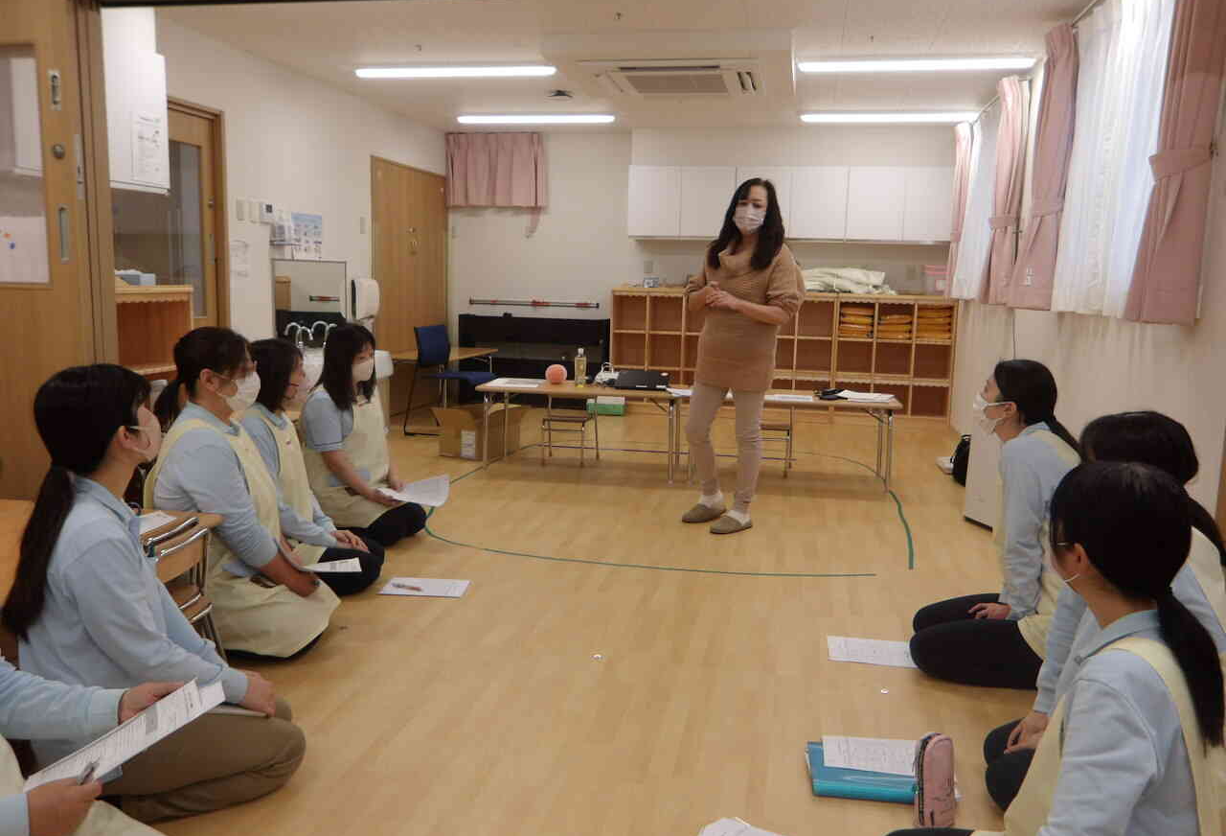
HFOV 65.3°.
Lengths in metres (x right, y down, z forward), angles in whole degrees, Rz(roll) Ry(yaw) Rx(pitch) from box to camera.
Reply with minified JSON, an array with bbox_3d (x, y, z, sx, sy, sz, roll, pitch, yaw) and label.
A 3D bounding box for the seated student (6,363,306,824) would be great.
[{"bbox_3d":[-0.994,0.354,2.057,0.590,0.910,0.460,-2,9,-25],"label":"seated student"}]

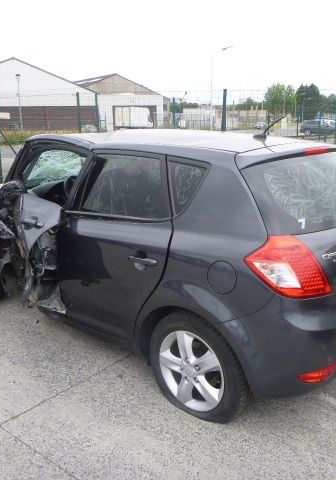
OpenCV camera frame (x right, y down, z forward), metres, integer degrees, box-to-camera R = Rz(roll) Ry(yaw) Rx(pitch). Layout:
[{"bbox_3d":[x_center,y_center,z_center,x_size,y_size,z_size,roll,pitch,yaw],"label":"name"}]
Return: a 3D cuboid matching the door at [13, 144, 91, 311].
[{"bbox_3d":[-0.882,-0.054,3.240,0.800,1.140,0.320,11,18,40],"label":"door"}]

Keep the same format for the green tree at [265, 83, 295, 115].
[{"bbox_3d":[23.610,-27.079,97.000,6.800,9.500,6.800,-1,14,0],"label":"green tree"}]

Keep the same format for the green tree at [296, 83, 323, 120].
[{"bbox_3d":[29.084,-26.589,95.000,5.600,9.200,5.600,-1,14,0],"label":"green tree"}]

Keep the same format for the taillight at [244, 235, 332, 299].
[{"bbox_3d":[0.542,0.124,2.060,0.300,0.310,0.310,-12,18,-39],"label":"taillight"}]

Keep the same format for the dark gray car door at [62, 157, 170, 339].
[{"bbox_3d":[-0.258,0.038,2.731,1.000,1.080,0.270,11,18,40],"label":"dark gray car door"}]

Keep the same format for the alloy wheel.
[{"bbox_3d":[0.165,0.680,2.487,0.440,0.440,0.170,13,19,41],"label":"alloy wheel"}]

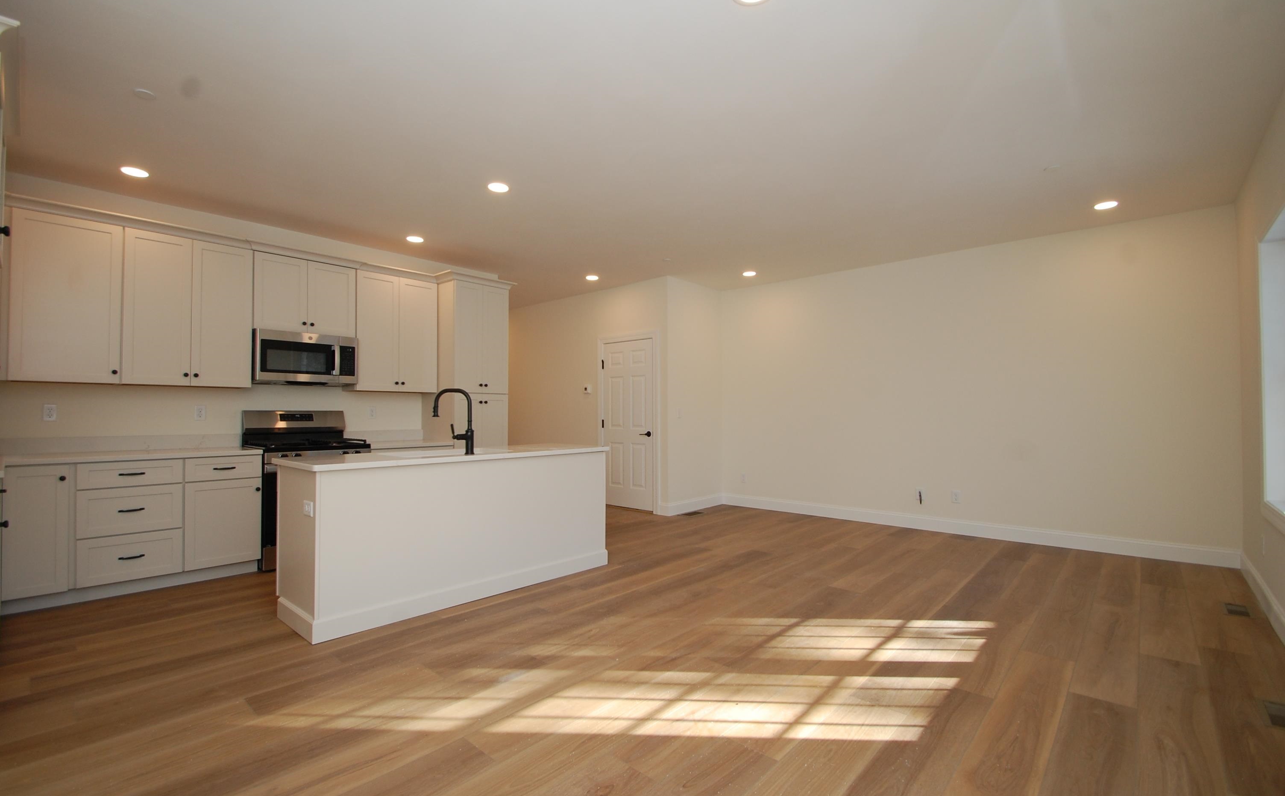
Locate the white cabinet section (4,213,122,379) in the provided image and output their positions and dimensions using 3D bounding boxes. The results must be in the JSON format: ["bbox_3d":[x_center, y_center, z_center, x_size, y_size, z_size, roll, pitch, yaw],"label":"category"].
[{"bbox_3d":[-3.831,-0.631,3.572,0.325,1.070,0.505,-2,-2,43],"label":"white cabinet section"}]

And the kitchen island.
[{"bbox_3d":[-1.258,0.833,3.757,0.764,0.915,2.114,-1,-2,41],"label":"kitchen island"}]

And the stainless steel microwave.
[{"bbox_3d":[-2.902,-0.319,4.569,0.411,0.413,0.752,-1,-2,41],"label":"stainless steel microwave"}]

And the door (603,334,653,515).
[{"bbox_3d":[-0.171,0.327,6.580,0.817,2.033,0.045,-1,-2,41],"label":"door"}]

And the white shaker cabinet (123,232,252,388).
[{"bbox_3d":[-3.438,-0.623,4.036,0.319,1.079,0.746,-1,-2,41],"label":"white shaker cabinet"}]

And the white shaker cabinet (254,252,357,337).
[{"bbox_3d":[-2.938,-0.838,4.611,0.319,0.626,0.769,-1,-2,41],"label":"white shaker cabinet"}]

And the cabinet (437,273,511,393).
[{"bbox_3d":[-1.850,-0.590,5.600,0.641,1.107,0.619,-1,-2,41],"label":"cabinet"}]

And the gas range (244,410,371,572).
[{"bbox_3d":[-2.780,0.707,4.439,0.706,1.199,0.752,-1,-2,41],"label":"gas range"}]

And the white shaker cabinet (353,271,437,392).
[{"bbox_3d":[-2.430,-0.598,5.183,0.319,1.079,0.774,-1,-2,41],"label":"white shaker cabinet"}]

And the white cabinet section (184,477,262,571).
[{"bbox_3d":[-3.170,0.886,3.977,0.600,0.600,0.440,-2,-2,43],"label":"white cabinet section"}]

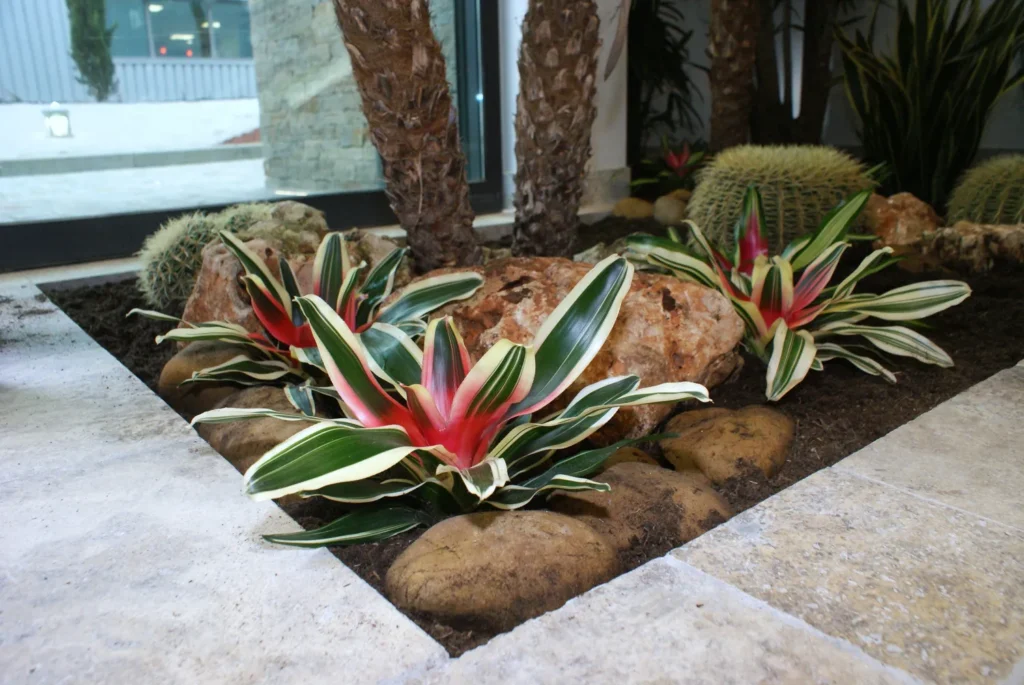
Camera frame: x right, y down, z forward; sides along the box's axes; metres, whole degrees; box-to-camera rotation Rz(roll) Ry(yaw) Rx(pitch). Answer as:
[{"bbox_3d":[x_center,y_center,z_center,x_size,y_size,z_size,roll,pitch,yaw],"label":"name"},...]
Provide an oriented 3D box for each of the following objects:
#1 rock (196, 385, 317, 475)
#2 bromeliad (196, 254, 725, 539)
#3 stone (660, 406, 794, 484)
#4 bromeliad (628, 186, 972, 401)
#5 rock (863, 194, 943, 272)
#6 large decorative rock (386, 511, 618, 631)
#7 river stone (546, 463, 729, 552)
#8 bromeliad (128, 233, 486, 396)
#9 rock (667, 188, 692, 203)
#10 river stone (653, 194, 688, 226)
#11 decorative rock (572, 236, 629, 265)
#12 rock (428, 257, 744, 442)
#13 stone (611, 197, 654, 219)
[{"bbox_3d":[-0.340,0.120,1.047,0.170,0.125,0.136,-2,16,0],"label":"rock"},{"bbox_3d":[-0.064,0.049,0.869,0.549,0.287,0.471,-2,16,0],"label":"bromeliad"},{"bbox_3d":[0.278,0.132,0.995,0.169,0.093,0.132,-2,16,0],"label":"stone"},{"bbox_3d":[0.572,-0.114,1.540,0.630,0.330,0.620,4,16,20],"label":"bromeliad"},{"bbox_3d":[1.299,-0.368,2.550,0.240,0.230,0.220,6,17,26],"label":"rock"},{"bbox_3d":[-0.011,0.214,0.729,0.222,0.096,0.138,1,16,12],"label":"large decorative rock"},{"bbox_3d":[0.160,0.206,0.955,0.225,0.085,0.160,3,16,17],"label":"river stone"},{"bbox_3d":[-0.351,-0.050,1.312,0.574,0.262,0.471,-2,16,0],"label":"bromeliad"},{"bbox_3d":[0.965,-0.820,4.400,0.180,0.125,0.170,1,16,12],"label":"rock"},{"bbox_3d":[0.793,-0.677,3.870,0.175,0.145,0.165,1,16,11],"label":"river stone"},{"bbox_3d":[0.281,-0.279,2.357,0.180,0.098,0.139,-2,16,0],"label":"decorative rock"},{"bbox_3d":[0.129,-0.008,1.330,0.540,0.270,0.360,-3,15,-4],"label":"rock"},{"bbox_3d":[0.655,-0.742,4.180,0.235,0.115,0.190,0,16,9],"label":"stone"}]

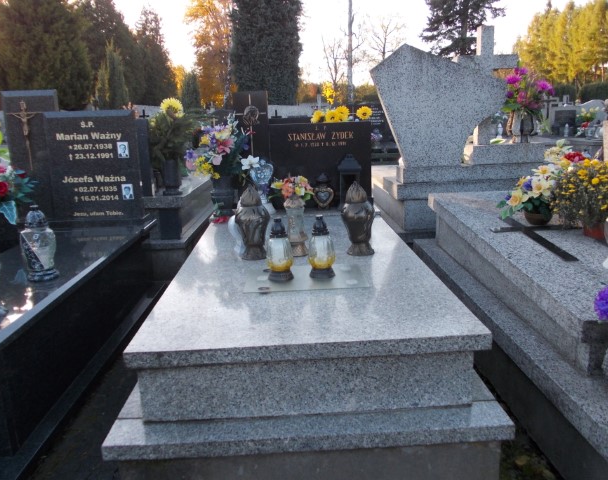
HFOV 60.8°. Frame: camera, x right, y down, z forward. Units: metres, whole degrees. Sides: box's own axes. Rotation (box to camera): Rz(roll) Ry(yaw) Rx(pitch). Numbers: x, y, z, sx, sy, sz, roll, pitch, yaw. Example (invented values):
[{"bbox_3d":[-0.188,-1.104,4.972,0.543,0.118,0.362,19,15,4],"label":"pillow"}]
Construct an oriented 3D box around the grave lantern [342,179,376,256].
[{"bbox_3d":[0.221,-0.089,2.068,0.132,0.291,0.132,-3,14,-1],"label":"grave lantern"}]

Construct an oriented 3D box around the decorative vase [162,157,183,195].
[{"bbox_3d":[-0.936,-0.448,3.686,0.130,0.249,0.130,-3,14,-2],"label":"decorative vase"}]

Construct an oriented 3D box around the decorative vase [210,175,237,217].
[{"bbox_3d":[-0.494,-0.282,3.212,0.165,0.248,0.160,-3,14,-2],"label":"decorative vase"}]

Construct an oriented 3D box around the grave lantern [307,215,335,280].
[{"bbox_3d":[0.059,0.019,1.819,0.094,0.213,0.094,-3,14,-1],"label":"grave lantern"}]

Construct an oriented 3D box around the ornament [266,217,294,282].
[{"bbox_3d":[-0.086,0.033,1.928,0.100,0.232,0.100,-3,14,-2],"label":"ornament"}]

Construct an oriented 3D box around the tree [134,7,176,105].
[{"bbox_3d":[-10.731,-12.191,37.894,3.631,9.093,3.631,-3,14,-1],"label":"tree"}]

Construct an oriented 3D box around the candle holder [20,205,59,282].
[{"bbox_3d":[-1.023,0.007,2.001,0.143,0.285,0.135,-3,14,-2],"label":"candle holder"}]

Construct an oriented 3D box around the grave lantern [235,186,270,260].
[{"bbox_3d":[-0.222,-0.082,2.253,0.152,0.324,0.150,-3,14,-2],"label":"grave lantern"}]

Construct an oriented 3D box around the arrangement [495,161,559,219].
[{"bbox_3d":[1.046,-0.216,2.428,0.277,0.284,0.270,-3,14,-1],"label":"arrangement"}]

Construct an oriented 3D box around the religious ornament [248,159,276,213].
[{"bbox_3d":[-0.243,-0.316,3.064,0.145,0.324,0.100,-3,14,-2],"label":"religious ornament"}]

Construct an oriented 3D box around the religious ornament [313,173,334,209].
[{"bbox_3d":[0.113,-0.282,2.965,0.122,0.203,0.100,-3,14,-1],"label":"religious ornament"}]

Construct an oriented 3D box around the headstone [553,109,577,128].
[{"bbox_3d":[4.396,-2.012,8.703,0.385,0.337,0.100,-3,14,-1],"label":"headstone"}]

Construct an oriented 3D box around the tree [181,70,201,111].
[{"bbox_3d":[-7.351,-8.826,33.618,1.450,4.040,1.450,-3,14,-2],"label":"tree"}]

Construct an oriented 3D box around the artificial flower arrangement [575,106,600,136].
[{"bbox_3d":[4.558,-1.900,8.324,0.399,0.480,0.360,-3,14,-1],"label":"artificial flower arrangement"}]

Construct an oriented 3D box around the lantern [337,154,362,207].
[{"bbox_3d":[0.279,-0.345,3.126,0.140,0.339,0.140,-3,14,-2],"label":"lantern"}]

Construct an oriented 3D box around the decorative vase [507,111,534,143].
[{"bbox_3d":[1.569,-0.818,3.753,0.195,0.228,0.190,-3,14,-2],"label":"decorative vase"}]

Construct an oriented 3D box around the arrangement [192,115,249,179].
[{"bbox_3d":[-0.451,-0.509,2.832,0.340,0.350,0.290,-3,14,-1],"label":"arrangement"}]

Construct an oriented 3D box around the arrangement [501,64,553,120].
[{"bbox_3d":[1.691,-1.105,3.900,0.387,0.400,0.360,-3,14,-1],"label":"arrangement"}]

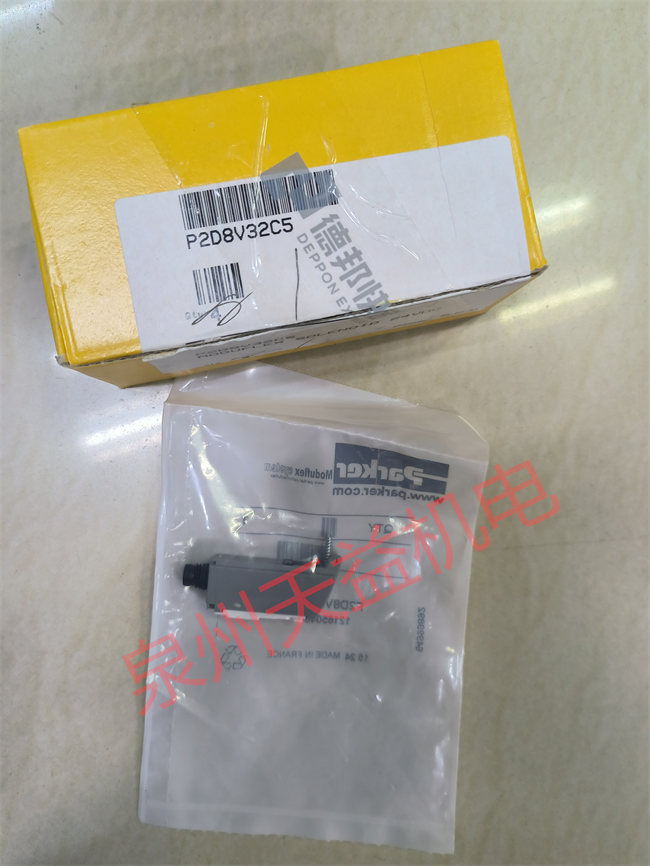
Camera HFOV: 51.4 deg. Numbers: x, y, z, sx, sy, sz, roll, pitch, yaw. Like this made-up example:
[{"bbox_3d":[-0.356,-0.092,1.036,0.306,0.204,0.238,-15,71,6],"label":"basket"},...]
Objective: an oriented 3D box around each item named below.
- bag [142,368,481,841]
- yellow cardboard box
[{"bbox_3d":[-0.003,0.056,0.210,0.104,0.022,0.148,5,88,-1],"label":"bag"},{"bbox_3d":[-0.013,-0.065,0.224,0.140,0.066,0.067,-11,88,-2],"label":"yellow cardboard box"}]

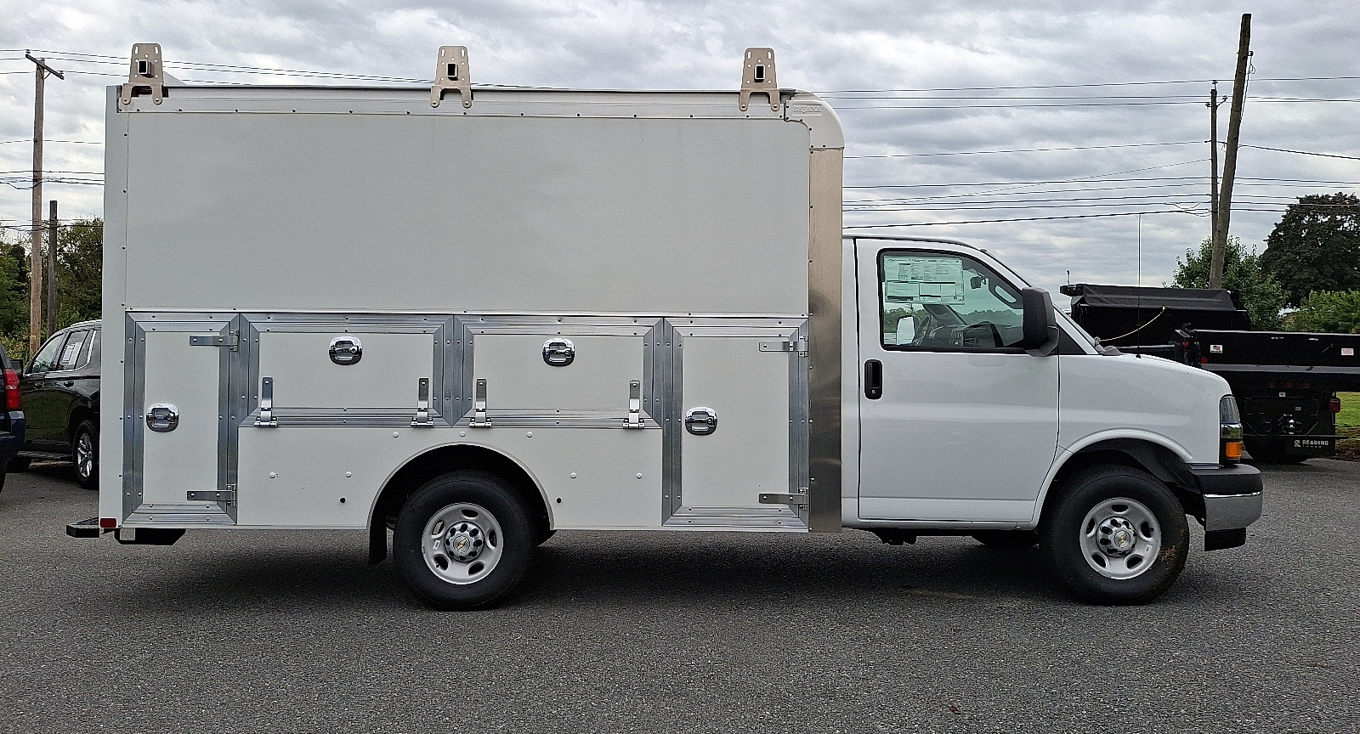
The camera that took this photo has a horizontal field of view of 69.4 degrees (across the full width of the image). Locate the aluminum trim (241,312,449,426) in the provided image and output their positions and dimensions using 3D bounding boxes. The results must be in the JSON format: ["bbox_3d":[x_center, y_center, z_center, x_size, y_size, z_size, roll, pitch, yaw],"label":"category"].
[{"bbox_3d":[-1.749,0.014,5.145,1.100,0.600,0.045,0,-1,0],"label":"aluminum trim"}]

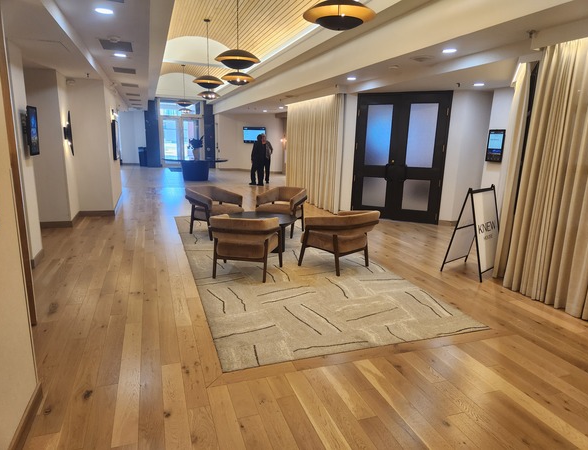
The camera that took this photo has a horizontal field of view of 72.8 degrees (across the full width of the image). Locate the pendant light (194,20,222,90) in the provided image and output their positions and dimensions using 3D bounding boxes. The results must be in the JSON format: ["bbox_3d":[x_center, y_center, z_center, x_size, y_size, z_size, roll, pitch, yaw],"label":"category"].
[{"bbox_3d":[-2.343,-4.660,10.912,0.850,1.802,0.850,-3,13,-20],"label":"pendant light"}]

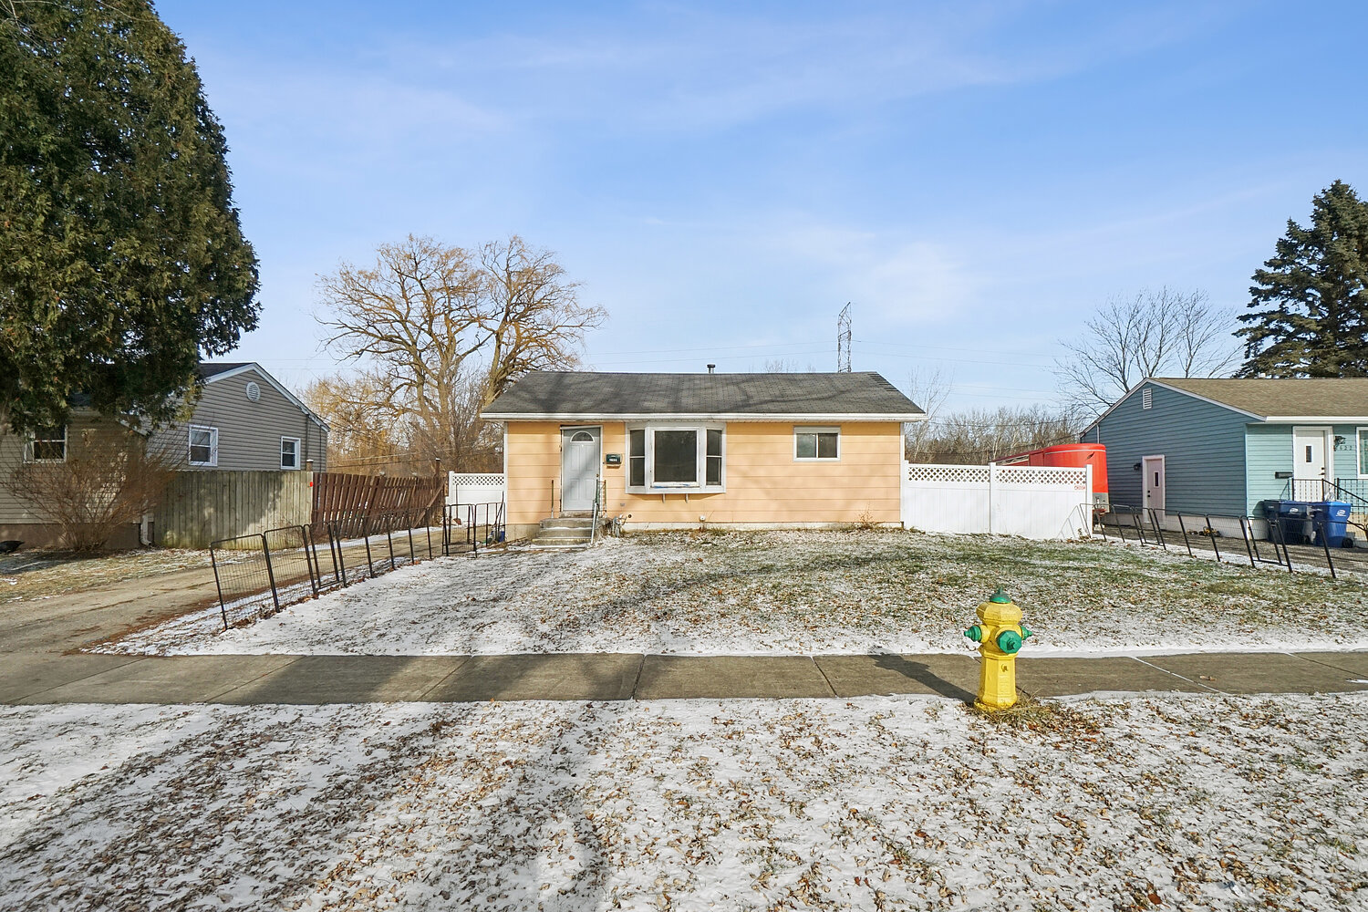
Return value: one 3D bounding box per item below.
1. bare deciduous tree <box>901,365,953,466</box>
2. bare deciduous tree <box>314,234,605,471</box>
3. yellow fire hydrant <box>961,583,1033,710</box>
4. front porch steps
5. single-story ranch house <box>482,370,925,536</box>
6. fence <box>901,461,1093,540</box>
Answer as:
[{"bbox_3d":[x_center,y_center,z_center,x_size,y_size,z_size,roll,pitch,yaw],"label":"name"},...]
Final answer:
[{"bbox_3d":[15.400,-1.200,36.000,3.400,8.900,3.300,0,-2,0],"label":"bare deciduous tree"},{"bbox_3d":[-12.600,-4.800,32.000,16.000,15.000,14.000,0,-2,0],"label":"bare deciduous tree"},{"bbox_3d":[2.230,1.360,4.030,0.450,0.860,0.360,0,-2,7],"label":"yellow fire hydrant"},{"bbox_3d":[-2.660,1.750,13.250,1.350,0.580,1.400,0,-2,0],"label":"front porch steps"},{"bbox_3d":[0.600,-0.250,17.600,10.600,4.650,8.200,0,-2,1],"label":"single-story ranch house"},{"bbox_3d":[7.860,1.100,14.300,4.800,1.900,0.130,0,-2,0],"label":"fence"}]

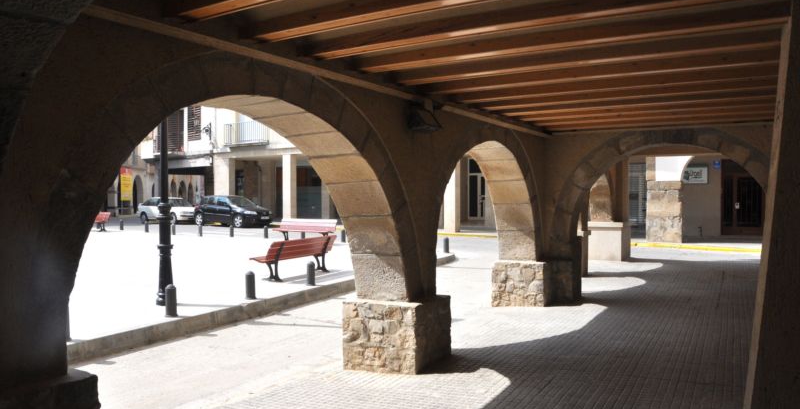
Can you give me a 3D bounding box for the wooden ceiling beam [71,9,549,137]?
[{"bbox_3d":[0.493,-1.116,6.694,0.085,0.085,8.443,1,2,30],"label":"wooden ceiling beam"}]

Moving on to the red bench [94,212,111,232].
[{"bbox_3d":[-12.528,0.701,24.541,1.750,0.780,0.600,1,2,30],"label":"red bench"}]

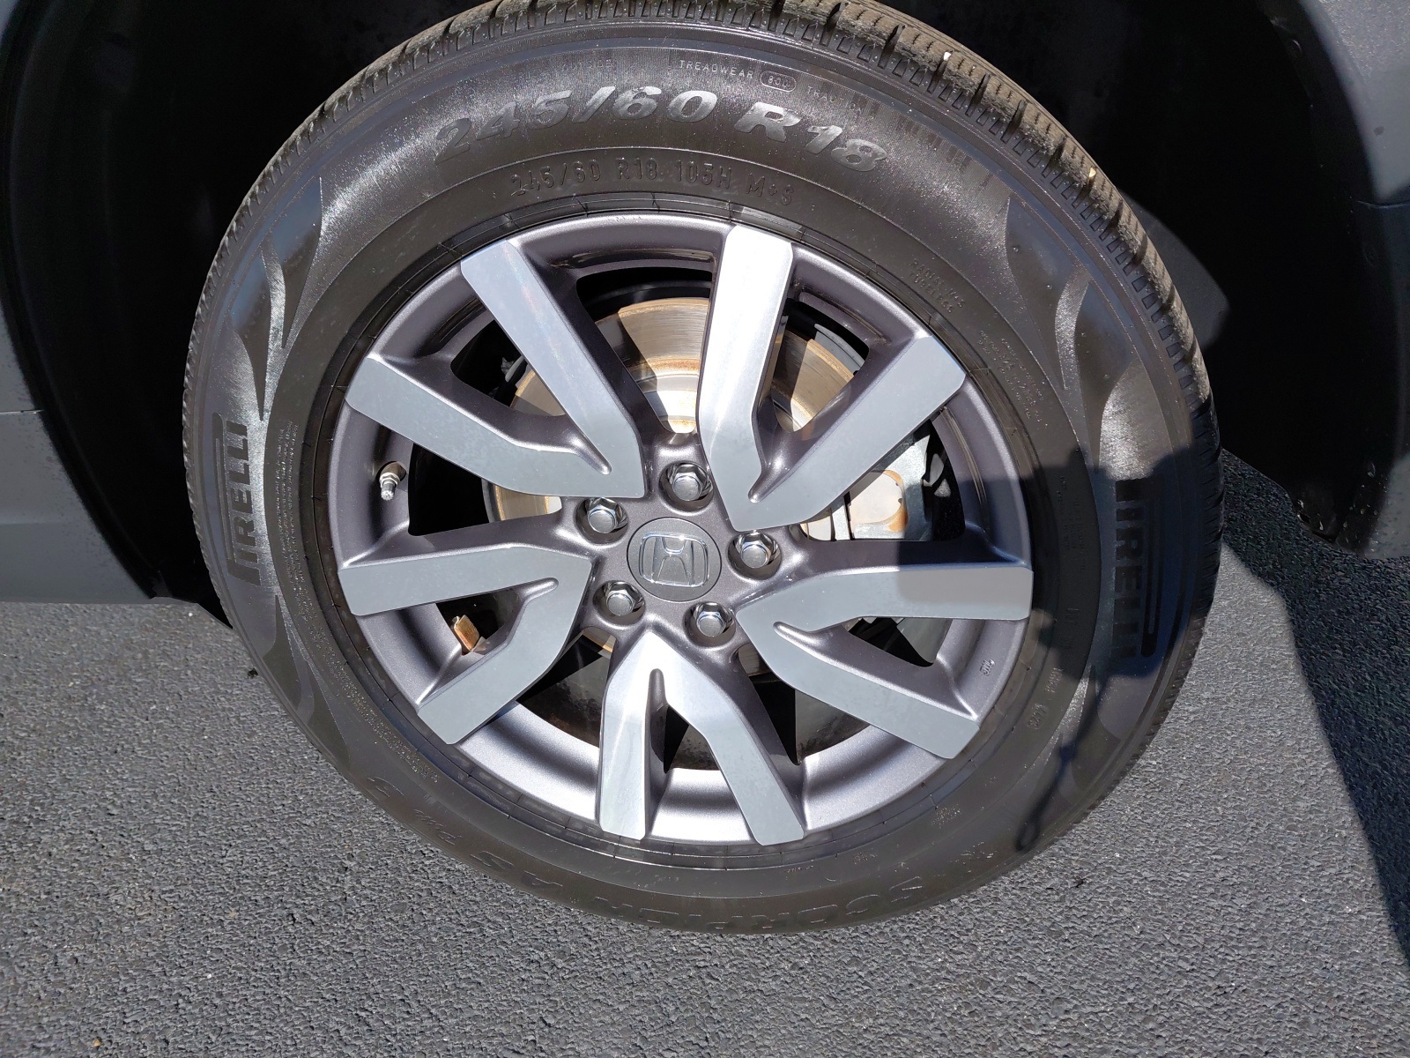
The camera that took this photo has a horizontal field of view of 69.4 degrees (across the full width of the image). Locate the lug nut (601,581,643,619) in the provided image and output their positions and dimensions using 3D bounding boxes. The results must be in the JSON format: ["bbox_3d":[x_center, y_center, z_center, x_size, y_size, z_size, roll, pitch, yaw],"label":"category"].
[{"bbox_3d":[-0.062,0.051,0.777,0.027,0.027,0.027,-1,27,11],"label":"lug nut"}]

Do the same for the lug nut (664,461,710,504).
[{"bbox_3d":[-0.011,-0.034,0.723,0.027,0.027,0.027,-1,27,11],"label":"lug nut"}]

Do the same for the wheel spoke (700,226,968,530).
[{"bbox_3d":[0.050,-0.083,0.663,0.167,0.193,0.046,31,28,-6],"label":"wheel spoke"}]

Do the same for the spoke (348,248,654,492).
[{"bbox_3d":[-0.122,-0.081,0.697,0.167,0.193,0.046,-36,16,25],"label":"spoke"}]

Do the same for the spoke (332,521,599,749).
[{"bbox_3d":[-0.159,0.069,0.782,0.193,0.167,0.046,-18,22,19],"label":"spoke"}]

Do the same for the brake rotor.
[{"bbox_3d":[-0.012,-0.007,0.797,0.330,0.330,0.058,-1,27,11],"label":"brake rotor"}]

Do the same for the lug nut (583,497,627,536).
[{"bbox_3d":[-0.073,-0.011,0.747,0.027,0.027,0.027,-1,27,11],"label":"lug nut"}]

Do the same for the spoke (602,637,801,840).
[{"bbox_3d":[-0.009,0.160,0.801,0.167,0.193,0.046,-1,27,11],"label":"spoke"}]

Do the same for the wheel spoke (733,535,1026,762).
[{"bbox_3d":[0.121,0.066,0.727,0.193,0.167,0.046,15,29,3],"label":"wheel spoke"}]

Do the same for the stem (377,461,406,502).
[{"bbox_3d":[-0.235,-0.034,0.759,0.013,0.013,0.036,-8,33,-3],"label":"stem"}]

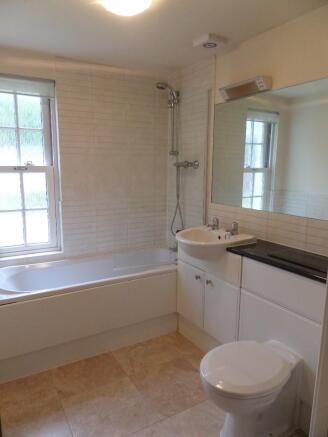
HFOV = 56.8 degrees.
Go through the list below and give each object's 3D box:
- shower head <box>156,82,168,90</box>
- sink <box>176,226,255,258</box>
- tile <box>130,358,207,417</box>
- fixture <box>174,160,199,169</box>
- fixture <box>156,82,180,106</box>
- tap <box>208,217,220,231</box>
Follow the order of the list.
[{"bbox_3d":[-0.009,-1.141,2.617,0.095,0.055,0.090,-5,11,-30],"label":"shower head"},{"bbox_3d":[0.314,0.194,2.164,0.510,0.175,0.520,-5,11,-30],"label":"sink"},{"bbox_3d":[0.080,1.019,1.862,0.420,0.010,0.400,-5,11,-30],"label":"tile"},{"bbox_3d":[0.198,-0.463,2.613,0.080,0.060,0.320,-5,11,-30],"label":"fixture"},{"bbox_3d":[0.039,-1.089,2.650,0.200,0.200,0.085,-5,11,-30],"label":"fixture"},{"bbox_3d":[0.378,0.039,2.291,0.115,0.100,0.050,-5,11,-30],"label":"tap"}]

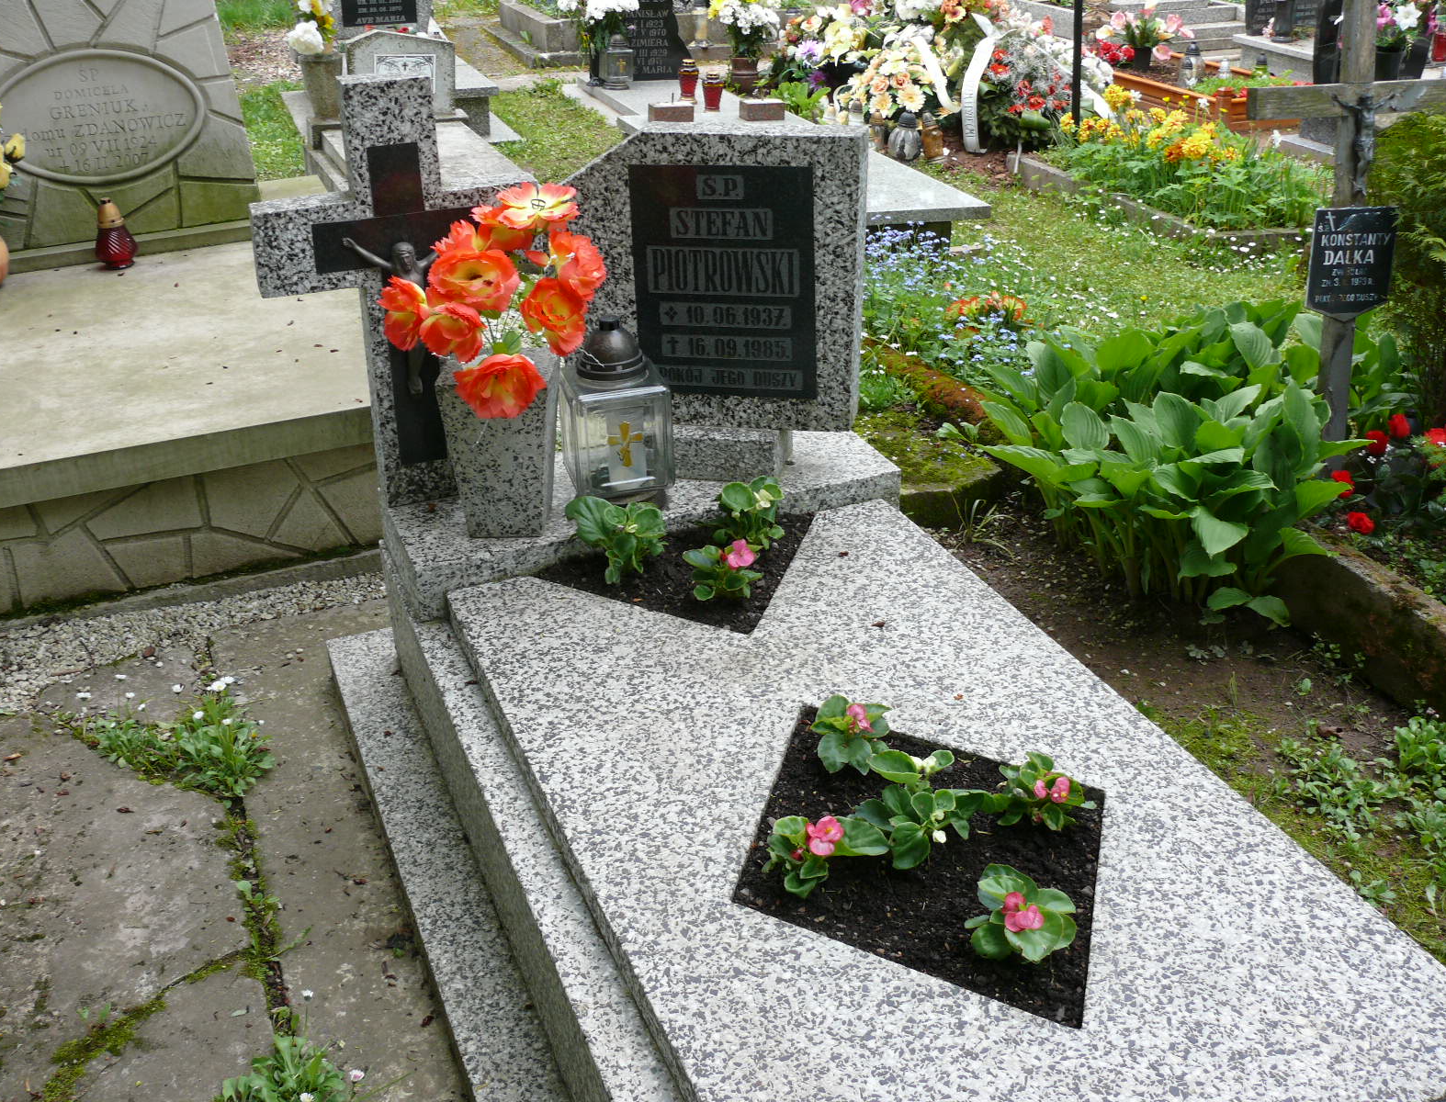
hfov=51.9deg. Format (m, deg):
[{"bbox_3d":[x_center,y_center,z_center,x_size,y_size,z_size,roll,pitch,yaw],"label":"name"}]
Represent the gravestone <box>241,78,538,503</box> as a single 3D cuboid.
[{"bbox_3d":[-0.504,-0.406,2.371,0.437,0.680,0.065,-11,28,-18],"label":"gravestone"}]

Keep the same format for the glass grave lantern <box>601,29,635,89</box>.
[{"bbox_3d":[-0.543,-2.495,7.535,0.135,0.275,0.135,-10,28,-16],"label":"glass grave lantern"}]

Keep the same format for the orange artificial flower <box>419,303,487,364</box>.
[{"bbox_3d":[-0.405,-0.324,2.214,0.098,0.092,0.075,9,17,19],"label":"orange artificial flower"}]

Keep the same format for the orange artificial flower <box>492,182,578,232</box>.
[{"bbox_3d":[-0.276,-0.505,2.182,0.124,0.052,0.115,-5,45,-6],"label":"orange artificial flower"}]

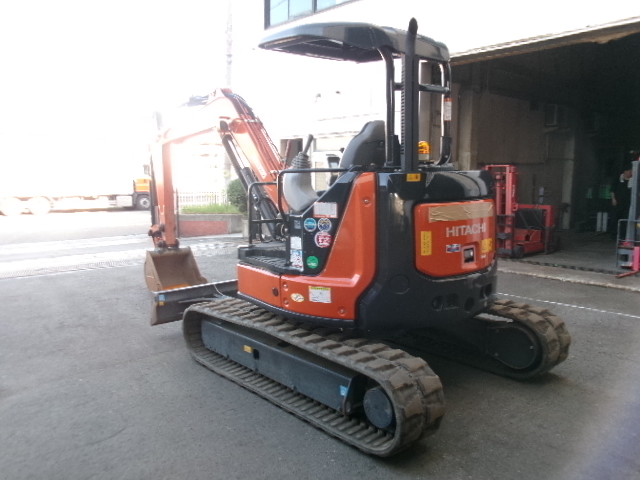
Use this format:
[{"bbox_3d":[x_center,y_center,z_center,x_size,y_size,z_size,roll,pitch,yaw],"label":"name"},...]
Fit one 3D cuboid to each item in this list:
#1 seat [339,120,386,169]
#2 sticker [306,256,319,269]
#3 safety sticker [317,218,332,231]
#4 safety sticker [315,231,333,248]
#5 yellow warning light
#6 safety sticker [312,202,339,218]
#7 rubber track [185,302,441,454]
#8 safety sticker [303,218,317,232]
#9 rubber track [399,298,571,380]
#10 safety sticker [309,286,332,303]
[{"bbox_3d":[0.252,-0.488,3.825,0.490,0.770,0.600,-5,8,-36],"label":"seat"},{"bbox_3d":[-0.045,0.144,3.285,0.081,0.078,0.010,3,8,25],"label":"sticker"},{"bbox_3d":[0.033,-0.091,3.235,0.087,0.086,0.010,2,7,20],"label":"safety sticker"},{"bbox_3d":[0.022,0.001,3.250,0.108,0.100,0.010,2,7,21],"label":"safety sticker"},{"bbox_3d":[0.698,-0.613,3.450,0.090,0.095,0.090,0,7,0],"label":"yellow warning light"},{"bbox_3d":[0.036,-0.184,3.232,0.157,0.096,0.010,2,7,20],"label":"safety sticker"},{"bbox_3d":[-0.248,0.841,3.699,0.381,0.505,2.450,-6,9,-41],"label":"rubber track"},{"bbox_3d":[-0.059,-0.092,3.274,0.088,0.088,0.010,3,8,26],"label":"safety sticker"},{"bbox_3d":[0.971,0.709,4.756,0.381,0.505,2.450,-6,9,-41],"label":"rubber track"},{"bbox_3d":[0.005,0.346,3.266,0.153,0.093,0.010,2,7,21],"label":"safety sticker"}]

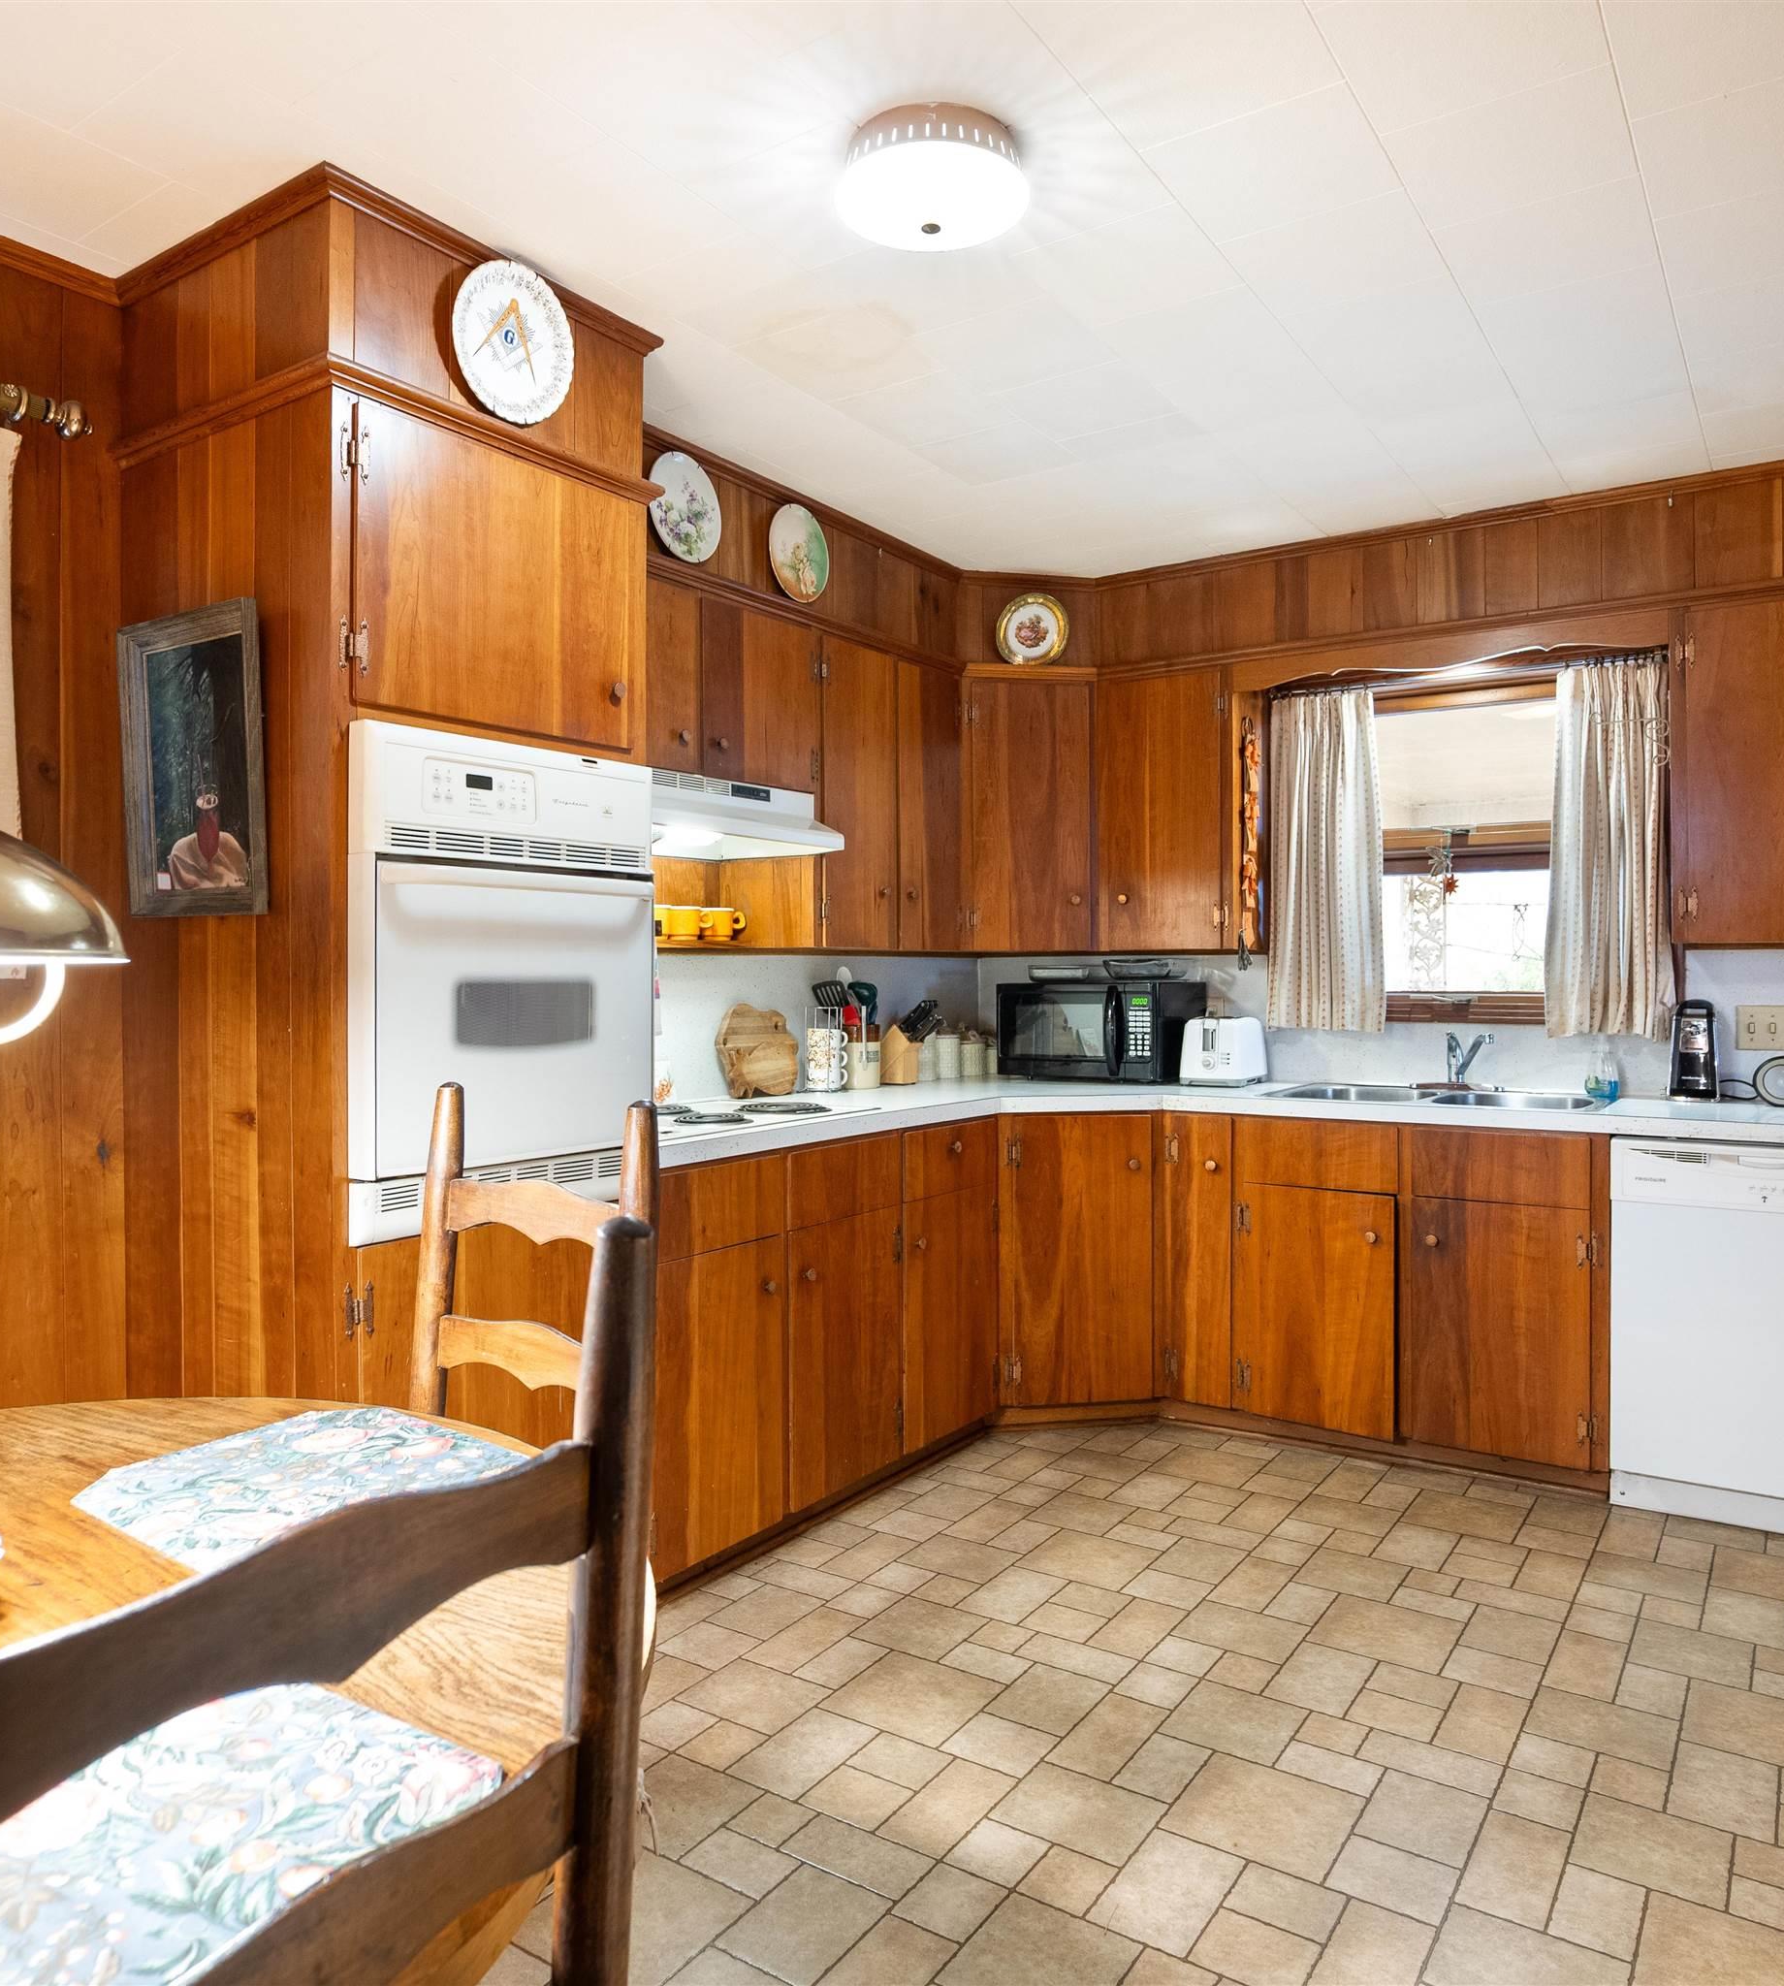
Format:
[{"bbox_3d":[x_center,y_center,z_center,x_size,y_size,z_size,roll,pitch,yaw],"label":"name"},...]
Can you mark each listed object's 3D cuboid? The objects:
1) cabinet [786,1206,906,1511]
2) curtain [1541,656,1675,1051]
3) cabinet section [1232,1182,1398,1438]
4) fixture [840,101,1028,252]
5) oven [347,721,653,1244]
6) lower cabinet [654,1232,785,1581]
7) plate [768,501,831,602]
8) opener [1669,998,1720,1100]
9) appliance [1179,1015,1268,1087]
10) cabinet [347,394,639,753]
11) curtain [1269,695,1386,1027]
[{"bbox_3d":[-0.329,0.856,3.311,0.570,0.625,0.460,0,1,34],"label":"cabinet"},{"bbox_3d":[1.950,-0.392,3.609,0.305,1.032,0.070,0,0,33],"label":"curtain"},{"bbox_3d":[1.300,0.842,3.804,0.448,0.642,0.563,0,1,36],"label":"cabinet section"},{"bbox_3d":[0.059,-1.158,1.925,0.285,0.100,0.285,0,0,0],"label":"fixture"},{"bbox_3d":[-0.842,-0.018,2.369,0.580,0.770,0.605,0,0,34],"label":"oven"},{"bbox_3d":[-0.576,0.834,2.868,0.580,0.630,0.400,0,0,34],"label":"lower cabinet"},{"bbox_3d":[-0.226,-1.101,3.311,0.030,0.242,0.242,-7,-4,34],"label":"plate"},{"bbox_3d":[2.110,0.158,3.478,0.106,0.262,0.120,0,1,34],"label":"opener"},{"bbox_3d":[1.046,0.191,4.136,0.195,0.205,0.265,0,1,34],"label":"appliance"},{"bbox_3d":[-0.881,-0.678,2.415,0.580,0.470,0.615,0,0,34],"label":"cabinet"},{"bbox_3d":[1.317,-0.403,4.033,0.360,1.045,0.090,0,1,34],"label":"curtain"}]

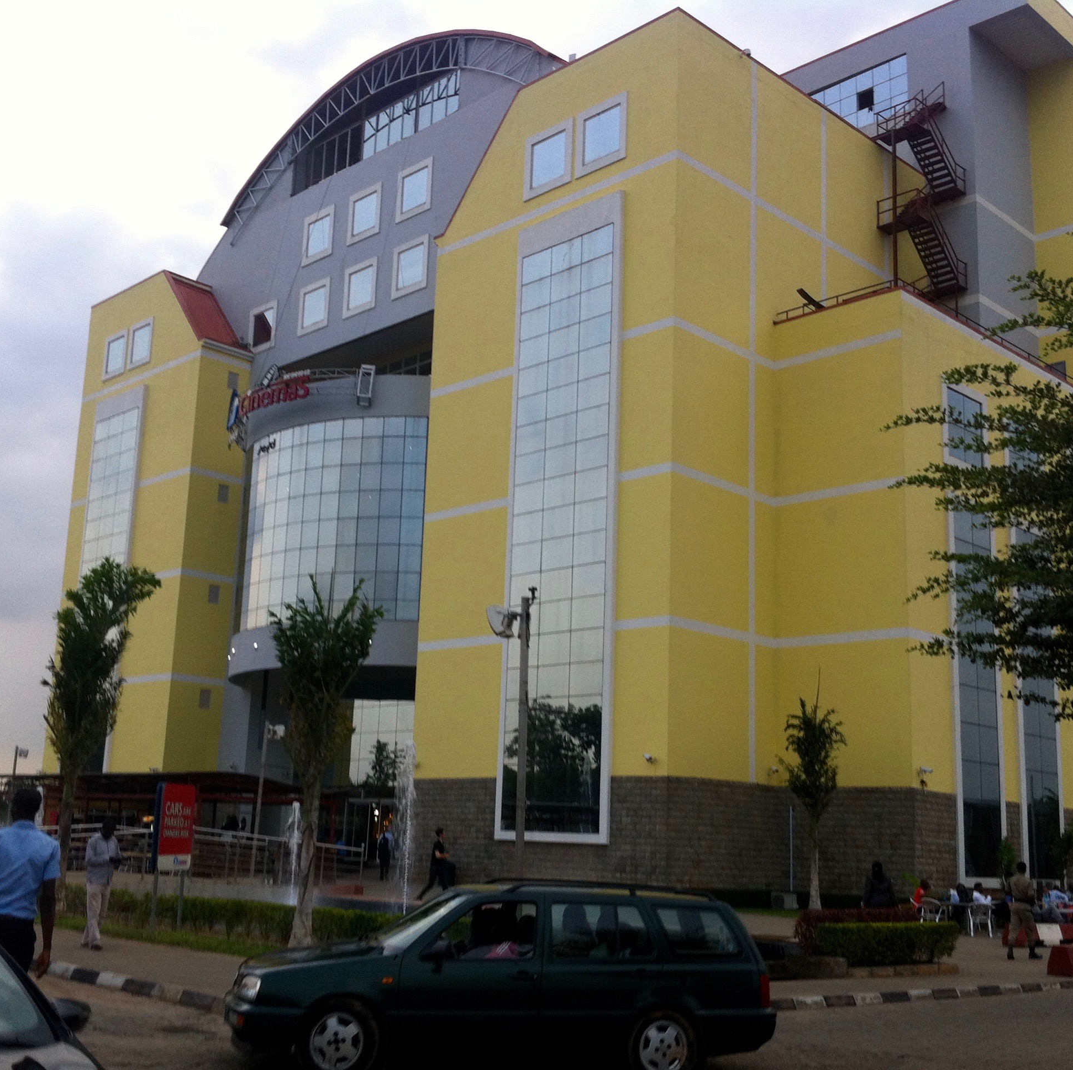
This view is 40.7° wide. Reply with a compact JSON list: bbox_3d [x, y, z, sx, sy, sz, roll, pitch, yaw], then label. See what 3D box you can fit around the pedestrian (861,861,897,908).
[{"bbox_3d":[6.355,6.888,26.814,0.550,1.680,0.380,1,-13,6],"label":"pedestrian"}]

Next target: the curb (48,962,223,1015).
[{"bbox_3d":[-4.507,4.982,16.089,0.180,0.130,4.189,13,-17,-40],"label":"curb"}]

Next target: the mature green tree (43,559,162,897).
[{"bbox_3d":[-8.550,3.754,27.838,2.100,6.793,2.000,6,-13,-17],"label":"mature green tree"}]

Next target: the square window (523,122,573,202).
[{"bbox_3d":[0.425,-12.906,49.796,2.266,2.348,0.200,-11,-18,44],"label":"square window"}]

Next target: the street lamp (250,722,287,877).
[{"bbox_3d":[-7.804,7.700,41.764,0.700,4.607,0.400,0,-13,10],"label":"street lamp"}]

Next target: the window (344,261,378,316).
[{"bbox_3d":[-7.502,-10.508,61.629,2.163,2.235,0.200,-11,-18,44],"label":"window"}]

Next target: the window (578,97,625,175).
[{"bbox_3d":[2.386,-14.597,52.921,0.200,2.598,2.510,13,-17,-42],"label":"window"}]

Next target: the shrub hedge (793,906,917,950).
[{"bbox_3d":[5.518,6.802,25.047,0.650,0.700,3.300,-10,-17,43],"label":"shrub hedge"}]

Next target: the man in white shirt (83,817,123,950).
[{"bbox_3d":[-5.997,4.805,20.032,0.480,1.749,0.380,11,-15,-36],"label":"man in white shirt"}]

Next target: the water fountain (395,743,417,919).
[{"bbox_3d":[-2.537,5.701,28.174,0.420,3.293,0.420,2,-12,0],"label":"water fountain"}]

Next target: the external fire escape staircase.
[{"bbox_3d":[15.994,-14.491,60.120,3.720,10.490,2.067,13,-17,-42],"label":"external fire escape staircase"}]

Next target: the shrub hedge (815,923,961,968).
[{"bbox_3d":[5.107,6.005,21.352,2.600,0.640,0.800,13,-17,-41],"label":"shrub hedge"}]

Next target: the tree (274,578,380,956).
[{"bbox_3d":[-3.277,3.388,22.029,1.500,5.554,1.500,2,-12,0],"label":"tree"}]

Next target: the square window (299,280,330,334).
[{"bbox_3d":[-10.871,-11.149,70.842,0.200,2.500,2.500,13,-17,-42],"label":"square window"}]

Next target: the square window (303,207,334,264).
[{"bbox_3d":[-9.732,-13.361,64.661,2.163,2.235,0.200,-11,-18,44],"label":"square window"}]

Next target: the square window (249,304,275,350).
[{"bbox_3d":[-12.590,-9.520,66.579,2.163,2.235,0.200,-11,-18,44],"label":"square window"}]

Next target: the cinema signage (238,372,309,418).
[{"bbox_3d":[-10.316,-5.459,56.767,4.120,0.978,0.400,-9,-17,40],"label":"cinema signage"}]

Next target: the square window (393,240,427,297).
[{"bbox_3d":[-5.135,-10.889,58.881,2.100,2.200,0.200,-10,-17,44],"label":"square window"}]

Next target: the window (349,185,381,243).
[{"bbox_3d":[-7.407,-13.822,62.402,2.163,2.235,0.200,-11,-18,44],"label":"window"}]

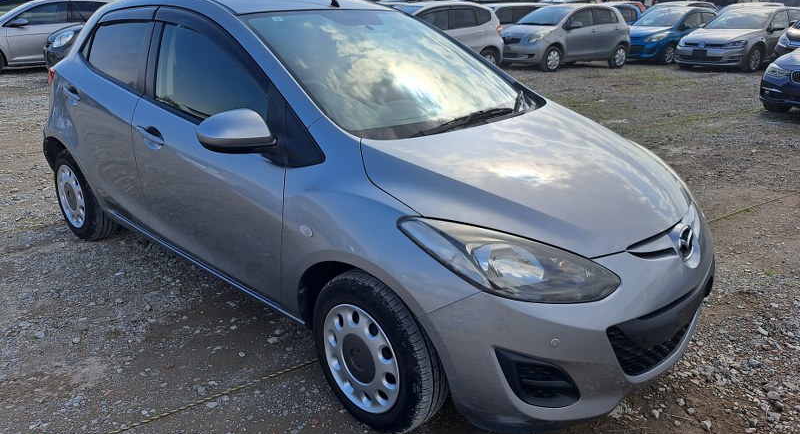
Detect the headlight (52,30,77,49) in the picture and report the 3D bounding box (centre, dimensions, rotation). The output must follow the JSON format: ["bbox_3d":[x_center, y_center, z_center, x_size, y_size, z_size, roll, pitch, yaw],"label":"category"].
[{"bbox_3d":[-5.660,-3.007,9.371,0.320,0.290,0.320,14,24,32],"label":"headlight"}]

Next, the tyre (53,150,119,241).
[{"bbox_3d":[-1.962,-0.149,3.467,0.585,0.585,0.190,18,27,37],"label":"tyre"}]

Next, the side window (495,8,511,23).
[{"bbox_3d":[2.848,-5.654,15.563,0.820,0.450,0.070,-12,7,-31],"label":"side window"}]

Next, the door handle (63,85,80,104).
[{"bbox_3d":[-1.724,-0.645,2.904,0.200,0.065,0.055,18,27,38],"label":"door handle"}]

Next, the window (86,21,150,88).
[{"bbox_3d":[-1.363,-0.816,2.676,0.630,0.320,0.070,18,11,38],"label":"window"}]

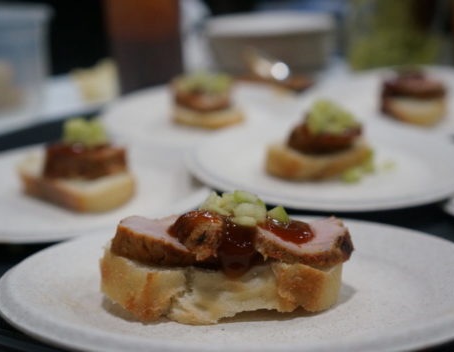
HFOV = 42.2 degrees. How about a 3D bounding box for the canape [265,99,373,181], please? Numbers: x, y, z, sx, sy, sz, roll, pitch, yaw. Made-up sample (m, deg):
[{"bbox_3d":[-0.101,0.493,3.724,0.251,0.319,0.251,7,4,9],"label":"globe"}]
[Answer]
[{"bbox_3d":[0.049,-0.022,0.321,0.052,0.037,0.041,-3,21,-7],"label":"canape"}]

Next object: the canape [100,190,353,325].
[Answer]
[{"bbox_3d":[0.000,0.022,0.192,0.077,0.037,0.042,-1,8,-4],"label":"canape"}]

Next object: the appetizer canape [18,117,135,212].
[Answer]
[{"bbox_3d":[-0.077,-0.009,0.303,0.051,0.037,0.039,12,24,29],"label":"appetizer canape"}]

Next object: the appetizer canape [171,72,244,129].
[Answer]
[{"bbox_3d":[-0.015,-0.062,0.462,0.052,0.038,0.041,7,23,16],"label":"appetizer canape"}]

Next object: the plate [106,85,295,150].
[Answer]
[{"bbox_3d":[-0.017,-0.046,0.466,0.163,0.015,0.163,0,22,0],"label":"plate"}]

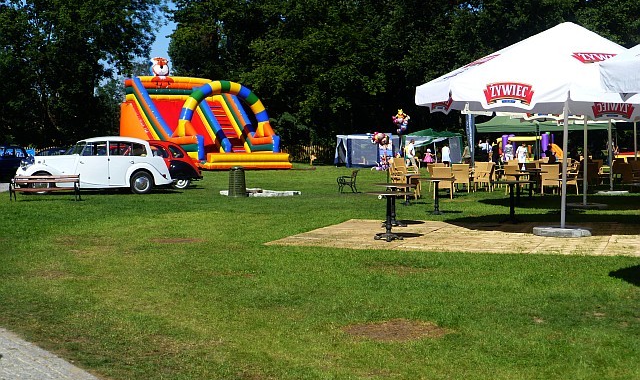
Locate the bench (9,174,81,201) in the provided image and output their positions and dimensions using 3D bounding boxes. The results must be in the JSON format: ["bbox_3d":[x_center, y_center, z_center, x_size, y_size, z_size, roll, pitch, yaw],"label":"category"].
[{"bbox_3d":[-7.678,-0.084,30.026,1.850,0.750,0.650,0,3,-2],"label":"bench"}]

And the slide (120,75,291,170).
[{"bbox_3d":[-7.354,-4.395,69.173,6.500,5.900,9.400,-2,3,-39],"label":"slide"}]

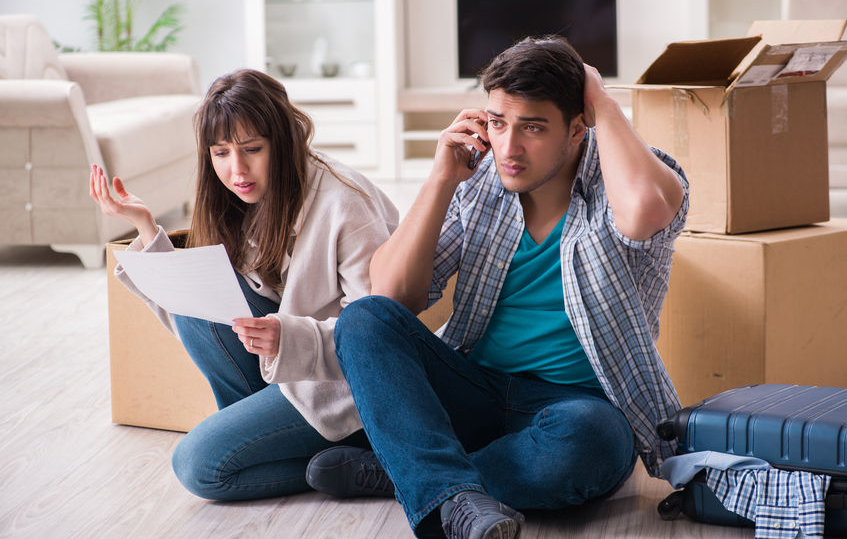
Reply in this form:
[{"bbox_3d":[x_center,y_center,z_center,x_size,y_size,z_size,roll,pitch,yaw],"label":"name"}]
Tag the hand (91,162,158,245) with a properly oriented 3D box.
[{"bbox_3d":[-0.541,-0.119,4.440,0.105,0.145,0.100,5,9,41],"label":"hand"}]

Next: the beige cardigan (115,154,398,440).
[{"bbox_3d":[-0.288,0.046,4.420,0.460,0.490,0.470,3,8,33],"label":"beige cardigan"}]

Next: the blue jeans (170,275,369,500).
[{"bbox_3d":[-0.259,0.180,4.381,0.350,0.400,0.430,4,9,38],"label":"blue jeans"}]

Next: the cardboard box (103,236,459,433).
[{"bbox_3d":[-0.282,0.123,5.036,0.540,0.360,0.460,4,8,34],"label":"cardboard box"}]

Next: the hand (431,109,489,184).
[{"bbox_3d":[0.065,-0.205,4.120,0.095,0.125,0.090,3,8,30],"label":"hand"}]

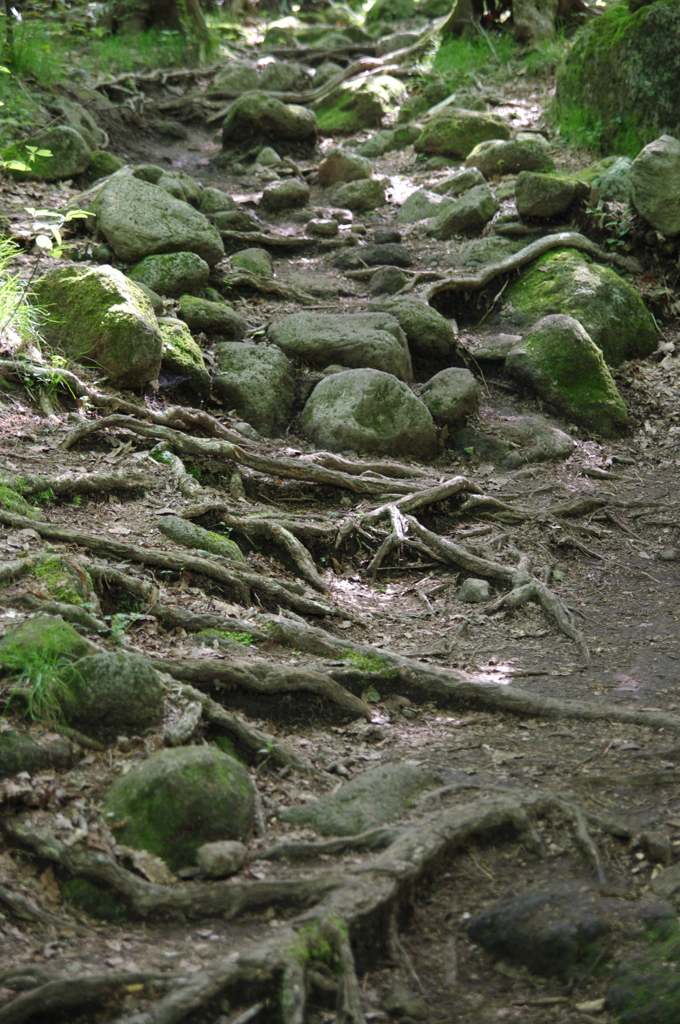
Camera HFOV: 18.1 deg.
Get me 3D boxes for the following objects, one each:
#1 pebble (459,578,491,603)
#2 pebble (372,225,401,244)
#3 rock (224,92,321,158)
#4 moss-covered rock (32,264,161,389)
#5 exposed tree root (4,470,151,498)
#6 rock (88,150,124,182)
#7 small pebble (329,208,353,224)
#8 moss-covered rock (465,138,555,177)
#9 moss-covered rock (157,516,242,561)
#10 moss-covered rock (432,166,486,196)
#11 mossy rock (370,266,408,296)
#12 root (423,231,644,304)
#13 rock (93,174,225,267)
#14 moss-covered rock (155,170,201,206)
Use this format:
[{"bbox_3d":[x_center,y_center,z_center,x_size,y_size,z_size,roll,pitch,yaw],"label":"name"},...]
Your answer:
[{"bbox_3d":[0.309,0.180,4.900,0.074,0.051,0.059,0,11,0],"label":"pebble"},{"bbox_3d":[0.199,-1.185,9.100,0.120,0.085,0.102,0,11,0],"label":"pebble"},{"bbox_3d":[-0.437,-2.401,13.200,0.607,0.391,0.480,0,9,0],"label":"rock"},{"bbox_3d":[-0.785,-0.607,6.900,0.421,0.376,0.370,0,11,0],"label":"moss-covered rock"},{"bbox_3d":[-0.924,-0.097,7.500,0.528,0.098,0.110,0,9,0],"label":"exposed tree root"},{"bbox_3d":[-1.348,-1.997,12.300,0.231,0.190,0.200,0,9,0],"label":"rock"},{"bbox_3d":[0.007,-1.373,9.900,0.100,0.070,0.090,0,7,0],"label":"small pebble"},{"bbox_3d":[0.994,-2.080,12.500,0.528,0.221,0.380,0,9,0],"label":"moss-covered rock"},{"bbox_3d":[-0.452,0.083,6.898,0.280,0.130,0.130,5,9,30],"label":"moss-covered rock"},{"bbox_3d":[0.629,-1.740,11.217,0.284,0.157,0.169,0,8,0],"label":"moss-covered rock"},{"bbox_3d":[0.194,-0.899,8.350,0.145,0.115,0.140,0,7,0],"label":"mossy rock"},{"bbox_3d":[0.718,-0.907,7.900,0.853,0.260,0.307,-4,11,-20],"label":"root"},{"bbox_3d":[-0.750,-1.204,8.800,0.520,0.370,0.420,0,7,0],"label":"rock"},{"bbox_3d":[-0.837,-1.656,10.974,0.256,0.206,0.223,0,8,0],"label":"moss-covered rock"}]

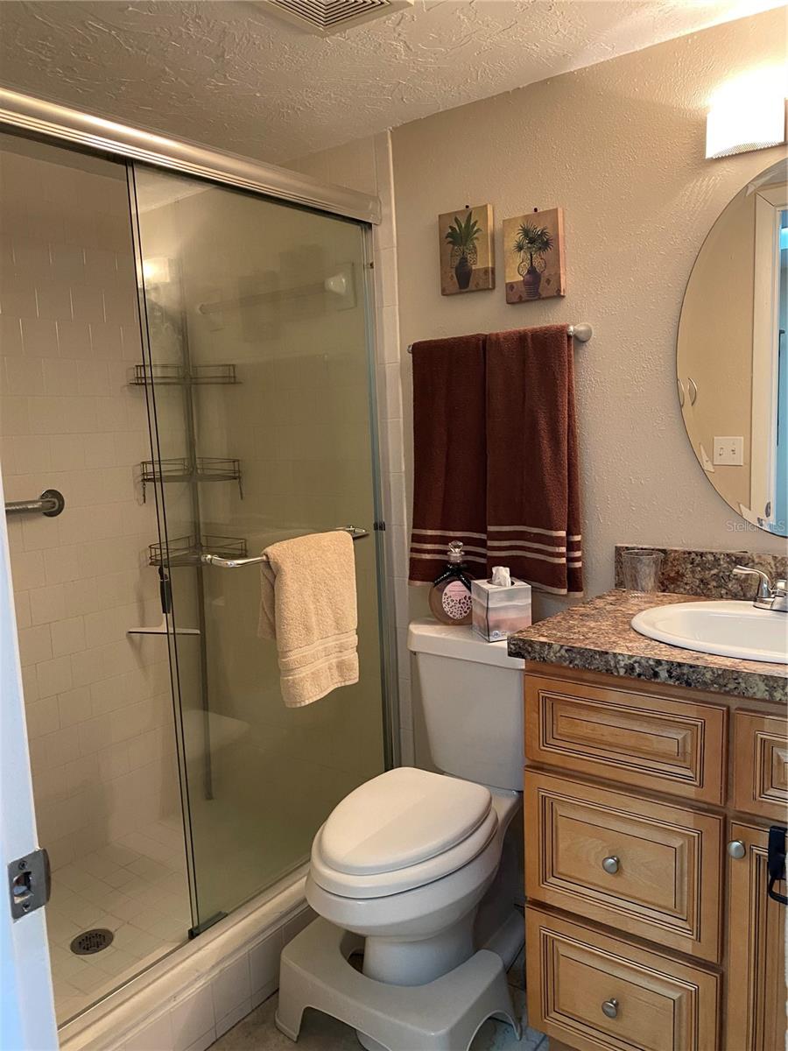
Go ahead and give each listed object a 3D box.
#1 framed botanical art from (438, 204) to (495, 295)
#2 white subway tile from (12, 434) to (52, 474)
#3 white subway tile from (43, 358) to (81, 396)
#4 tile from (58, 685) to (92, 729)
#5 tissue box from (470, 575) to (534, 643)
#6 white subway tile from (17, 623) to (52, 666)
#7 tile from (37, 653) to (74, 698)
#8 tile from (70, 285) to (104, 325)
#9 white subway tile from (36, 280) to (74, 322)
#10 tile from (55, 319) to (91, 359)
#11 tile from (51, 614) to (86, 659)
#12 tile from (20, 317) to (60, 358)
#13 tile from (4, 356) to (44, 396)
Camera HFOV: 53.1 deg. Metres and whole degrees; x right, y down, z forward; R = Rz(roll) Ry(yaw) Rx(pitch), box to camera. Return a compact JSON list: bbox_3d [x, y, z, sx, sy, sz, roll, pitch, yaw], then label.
[{"bbox_3d":[0.182,-0.685,1.981,0.145,0.199,0.026,3,9,37],"label":"framed botanical art"},{"bbox_3d":[-1.031,-0.202,2.252,0.009,0.108,0.108,3,9,37],"label":"white subway tile"},{"bbox_3d":[-0.975,-0.431,2.312,0.009,0.108,0.108,3,9,37],"label":"white subway tile"},{"bbox_3d":[-0.965,0.549,2.389,0.009,0.108,0.108,3,9,37],"label":"tile"},{"bbox_3d":[0.269,0.208,1.970,0.112,0.128,0.112,-4,8,-14],"label":"tissue box"},{"bbox_3d":[-1.040,0.347,2.276,0.009,0.108,0.108,3,9,37],"label":"white subway tile"},{"bbox_3d":[-1.002,0.448,2.333,0.009,0.108,0.108,3,9,37],"label":"tile"},{"bbox_3d":[-0.920,-0.662,2.369,0.009,0.108,0.108,3,9,37],"label":"tile"},{"bbox_3d":[-0.975,-0.641,2.262,0.009,0.109,0.108,3,9,37],"label":"white subway tile"},{"bbox_3d":[-0.941,-0.544,2.315,0.009,0.109,0.108,3,9,37],"label":"tile"},{"bbox_3d":[-0.975,0.333,2.362,0.009,0.108,0.108,3,9,37],"label":"tile"},{"bbox_3d":[-1.012,-0.533,2.255,0.009,0.108,0.108,3,9,37],"label":"tile"},{"bbox_3d":[-1.034,-0.416,2.200,0.009,0.109,0.108,3,9,37],"label":"tile"}]

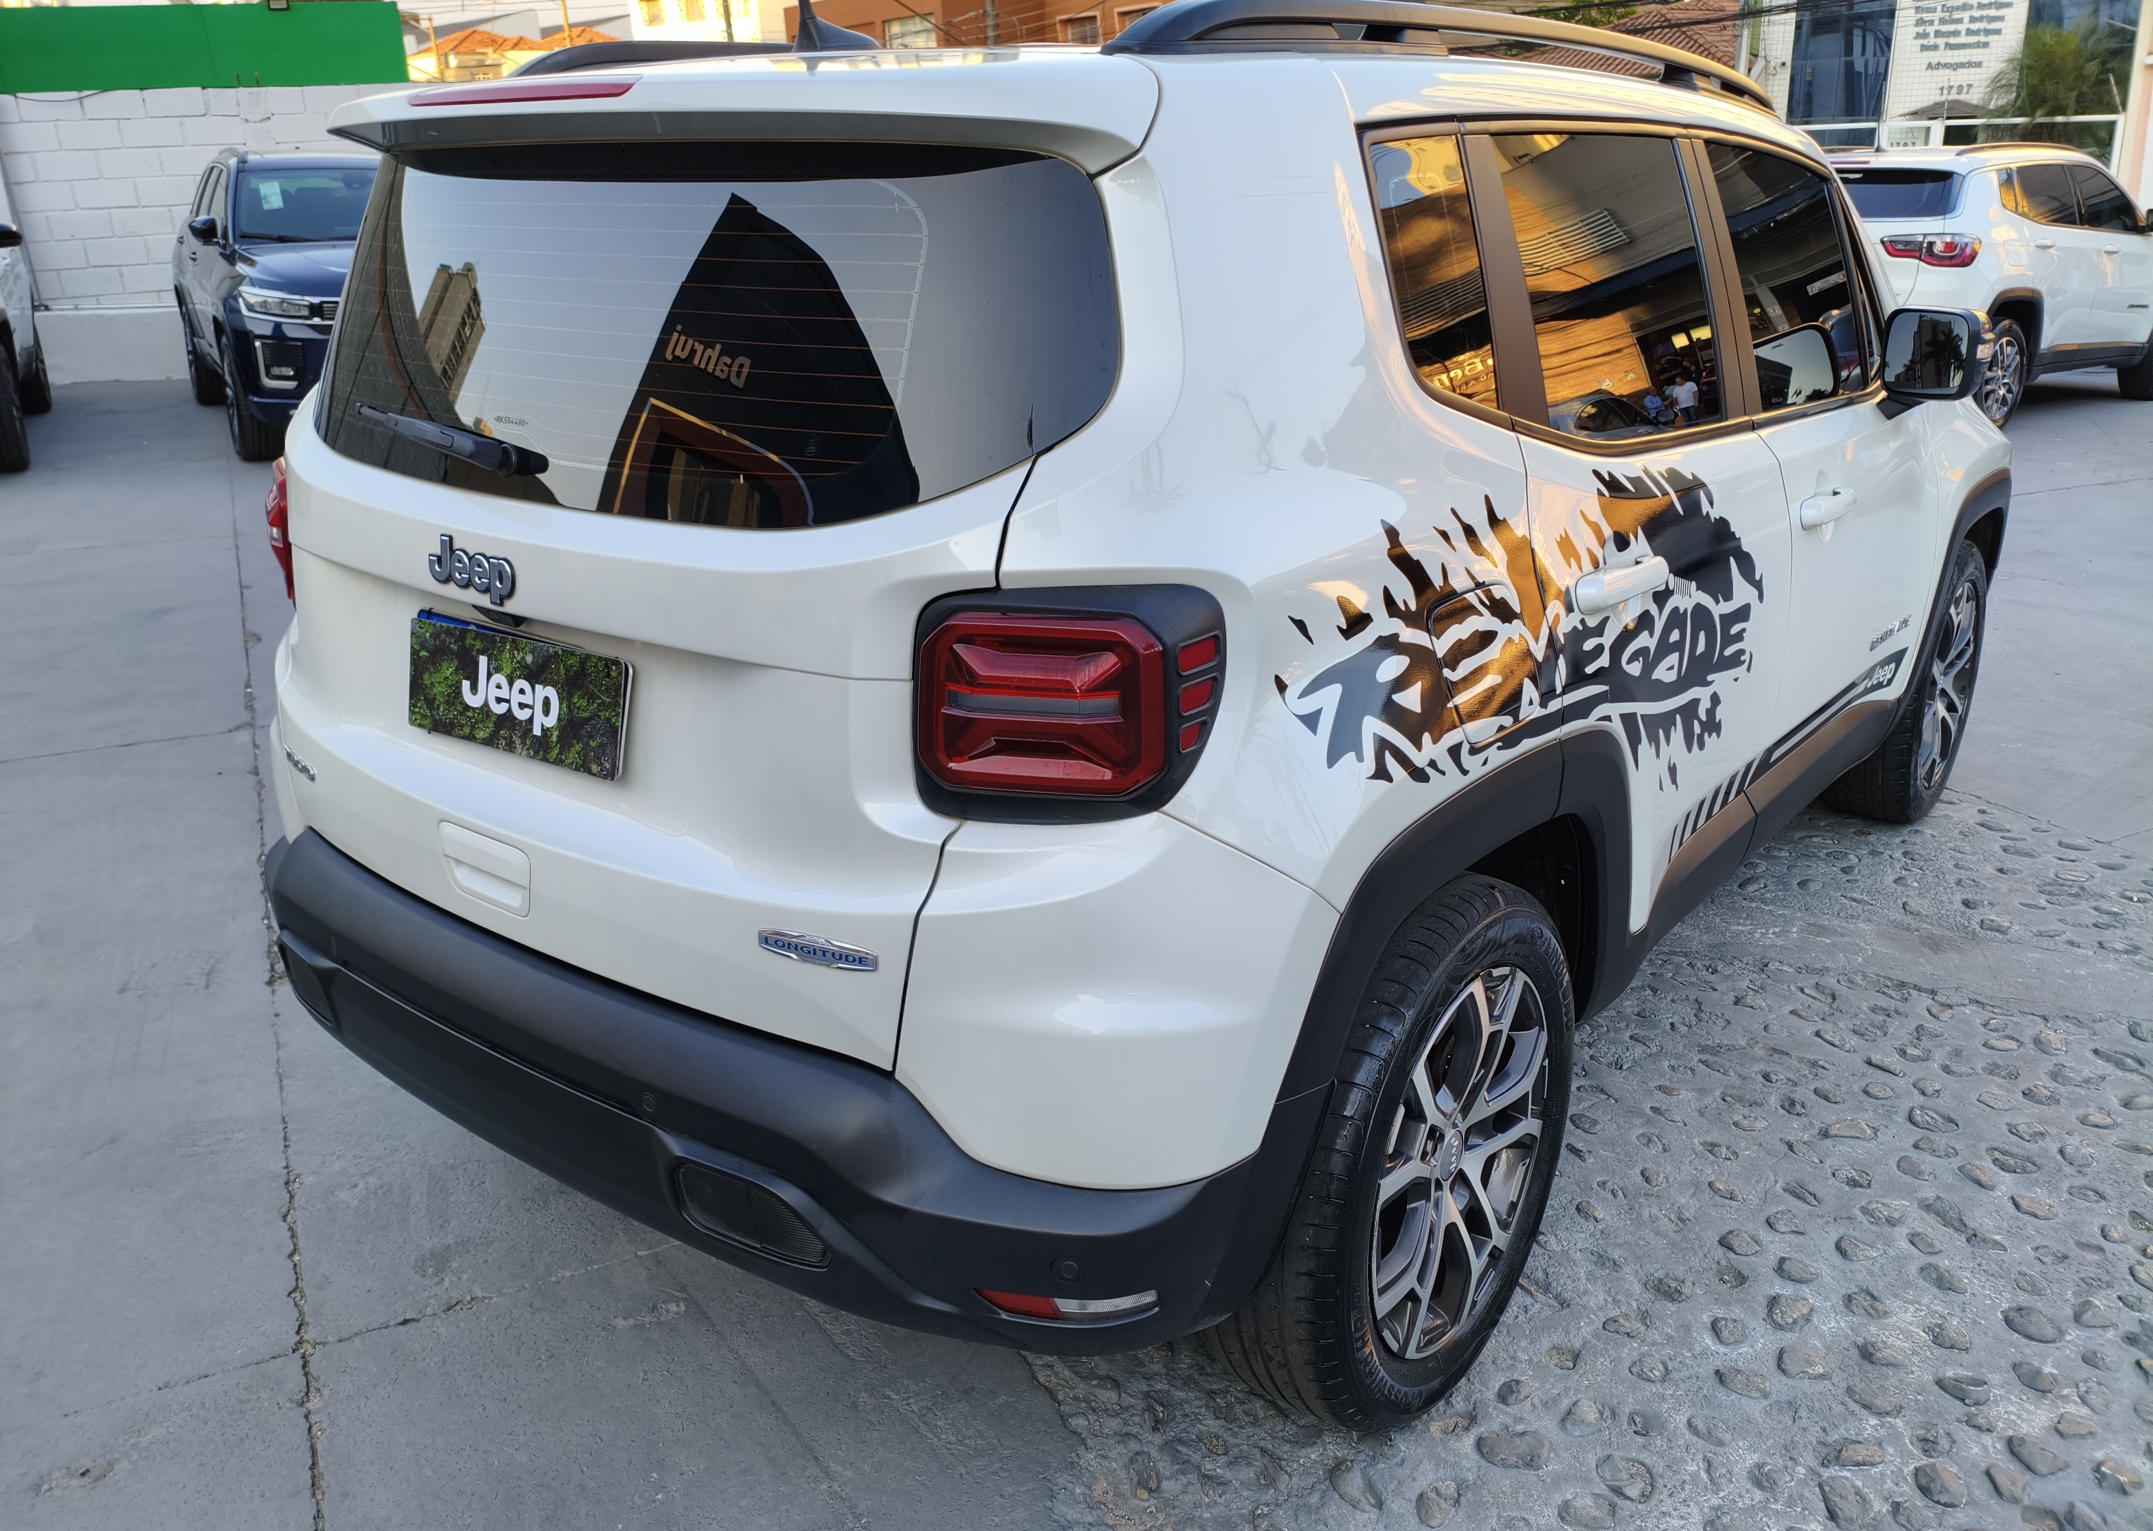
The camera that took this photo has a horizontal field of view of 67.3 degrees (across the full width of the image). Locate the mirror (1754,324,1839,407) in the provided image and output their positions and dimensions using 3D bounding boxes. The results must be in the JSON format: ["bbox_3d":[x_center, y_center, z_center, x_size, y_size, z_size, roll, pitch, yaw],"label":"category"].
[{"bbox_3d":[1.371,-0.776,3.108,0.170,0.160,0.110,14,24,40],"label":"mirror"}]

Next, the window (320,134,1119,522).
[{"bbox_3d":[-0.536,-0.500,1.854,1.370,0.420,0.110,13,-5,37],"label":"window"}]

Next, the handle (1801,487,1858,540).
[{"bbox_3d":[1.278,-0.426,2.741,0.055,0.052,0.215,13,23,37],"label":"handle"}]

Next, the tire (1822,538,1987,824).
[{"bbox_3d":[2.017,-0.207,3.949,0.230,0.690,0.690,13,23,37],"label":"tire"}]

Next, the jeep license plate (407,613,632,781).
[{"bbox_3d":[-0.645,-0.080,1.837,0.415,0.134,0.020,13,12,37],"label":"jeep license plate"}]

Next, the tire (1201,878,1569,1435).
[{"bbox_3d":[0.405,0.475,2.068,0.230,0.690,0.690,13,23,37],"label":"tire"}]

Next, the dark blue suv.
[{"bbox_3d":[-4.543,-3.003,10.189,1.900,1.680,4.720,-12,22,-29],"label":"dark blue suv"}]

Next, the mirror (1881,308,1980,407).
[{"bbox_3d":[1.544,-0.736,2.920,0.185,0.170,0.130,11,23,34],"label":"mirror"}]

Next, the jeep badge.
[{"bbox_3d":[-0.664,-0.214,1.773,0.160,0.070,0.015,13,12,37],"label":"jeep badge"}]

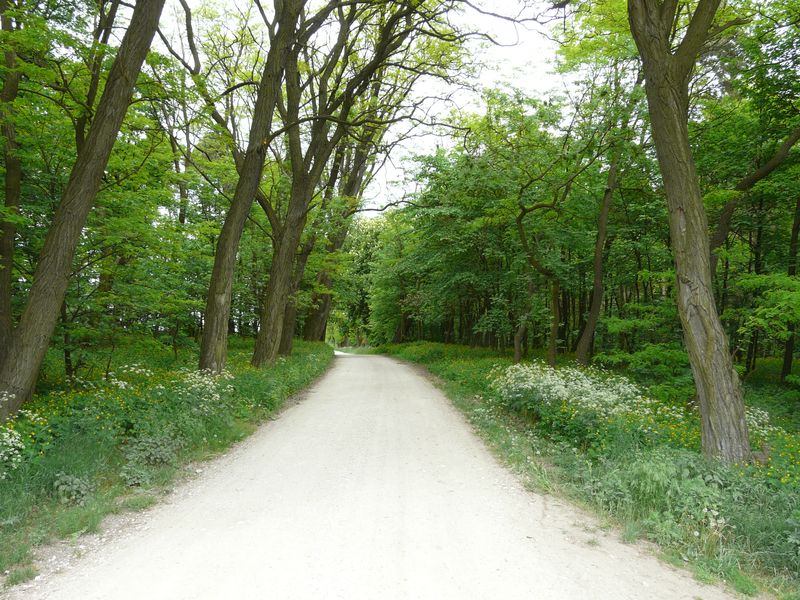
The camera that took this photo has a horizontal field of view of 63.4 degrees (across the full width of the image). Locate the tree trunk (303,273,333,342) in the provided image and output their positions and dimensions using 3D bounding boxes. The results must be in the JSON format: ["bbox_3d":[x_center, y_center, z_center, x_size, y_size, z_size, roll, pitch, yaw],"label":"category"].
[{"bbox_3d":[-4.233,0.513,34.089,1.150,3.980,1.050,9,-3,-7],"label":"tree trunk"}]

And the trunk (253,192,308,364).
[{"bbox_3d":[-3.607,-0.629,19.636,0.880,5.670,0.820,11,-3,-11],"label":"trunk"}]

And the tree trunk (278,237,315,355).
[{"bbox_3d":[-3.976,-0.087,25.113,0.660,4.870,0.600,11,-3,-9],"label":"tree trunk"}]

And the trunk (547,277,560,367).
[{"bbox_3d":[4.669,0.825,19.561,0.280,2.960,0.270,2,-3,14],"label":"trunk"}]

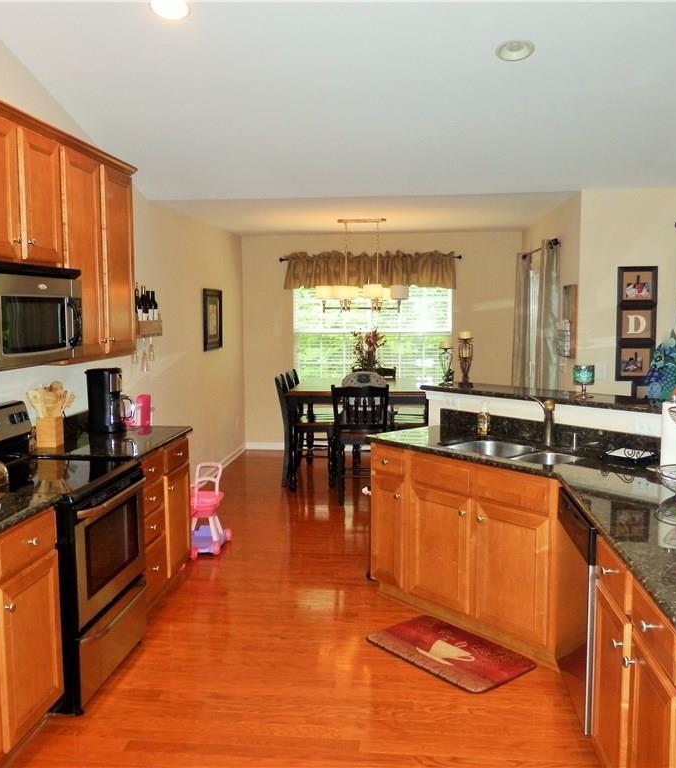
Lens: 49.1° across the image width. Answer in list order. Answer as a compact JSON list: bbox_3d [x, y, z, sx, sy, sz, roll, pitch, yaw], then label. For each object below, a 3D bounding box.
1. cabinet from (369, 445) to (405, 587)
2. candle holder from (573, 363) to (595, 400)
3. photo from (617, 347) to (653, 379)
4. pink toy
[{"bbox_3d":[0.504,0.763,4.300,0.580,0.876,0.300,-5,8,-39],"label":"cabinet"},{"bbox_3d":[1.364,-0.018,4.093,0.125,0.180,0.125,1,6,18],"label":"candle holder"},{"bbox_3d":[2.068,-0.160,5.153,0.250,0.252,0.025,0,6,6],"label":"photo"},{"bbox_3d":[-0.873,0.831,5.025,0.260,0.600,0.400,0,6,-1],"label":"pink toy"}]

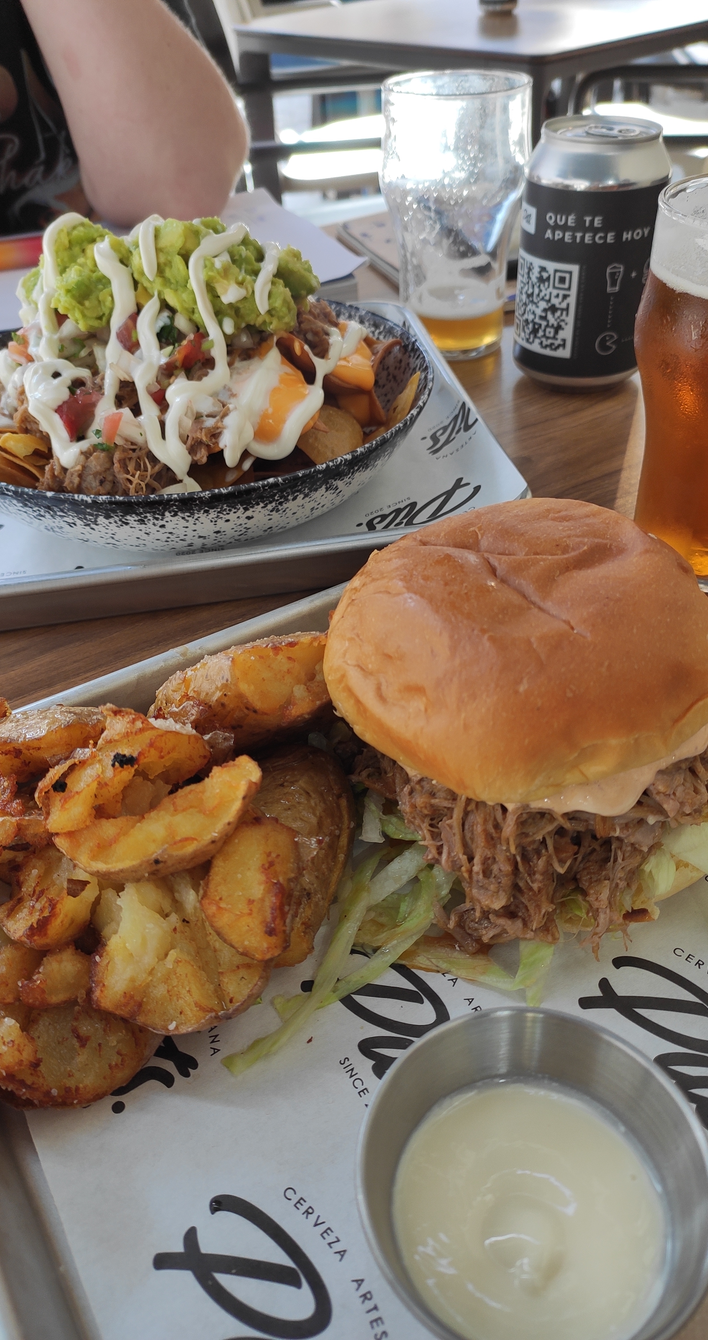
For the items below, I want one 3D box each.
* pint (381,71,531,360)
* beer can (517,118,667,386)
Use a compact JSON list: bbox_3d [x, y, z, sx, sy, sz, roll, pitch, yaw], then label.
[{"bbox_3d":[0.052,-0.235,0.508,0.075,0.128,0.075,-3,40,0],"label":"pint"},{"bbox_3d":[0.114,-0.200,0.473,0.066,0.115,0.066,6,41,11],"label":"beer can"}]

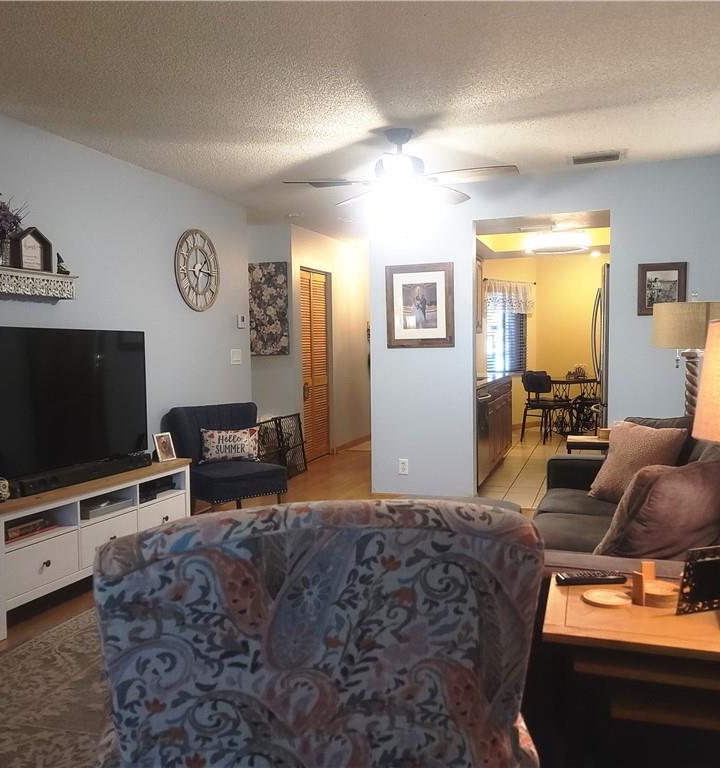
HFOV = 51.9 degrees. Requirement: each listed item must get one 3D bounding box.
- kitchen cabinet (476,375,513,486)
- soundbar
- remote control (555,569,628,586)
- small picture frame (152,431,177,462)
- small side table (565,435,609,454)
[{"bbox_3d":[1.050,0.393,7.342,0.620,0.900,2.300,0,3,19],"label":"kitchen cabinet"},{"bbox_3d":[-1.367,0.444,3.710,0.090,0.067,0.910,0,3,22],"label":"soundbar"},{"bbox_3d":[0.578,0.487,1.872,0.185,0.022,0.047,-1,3,-7],"label":"remote control"},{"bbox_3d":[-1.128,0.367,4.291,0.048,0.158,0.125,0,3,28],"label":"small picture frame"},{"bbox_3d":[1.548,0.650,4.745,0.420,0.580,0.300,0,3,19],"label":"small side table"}]

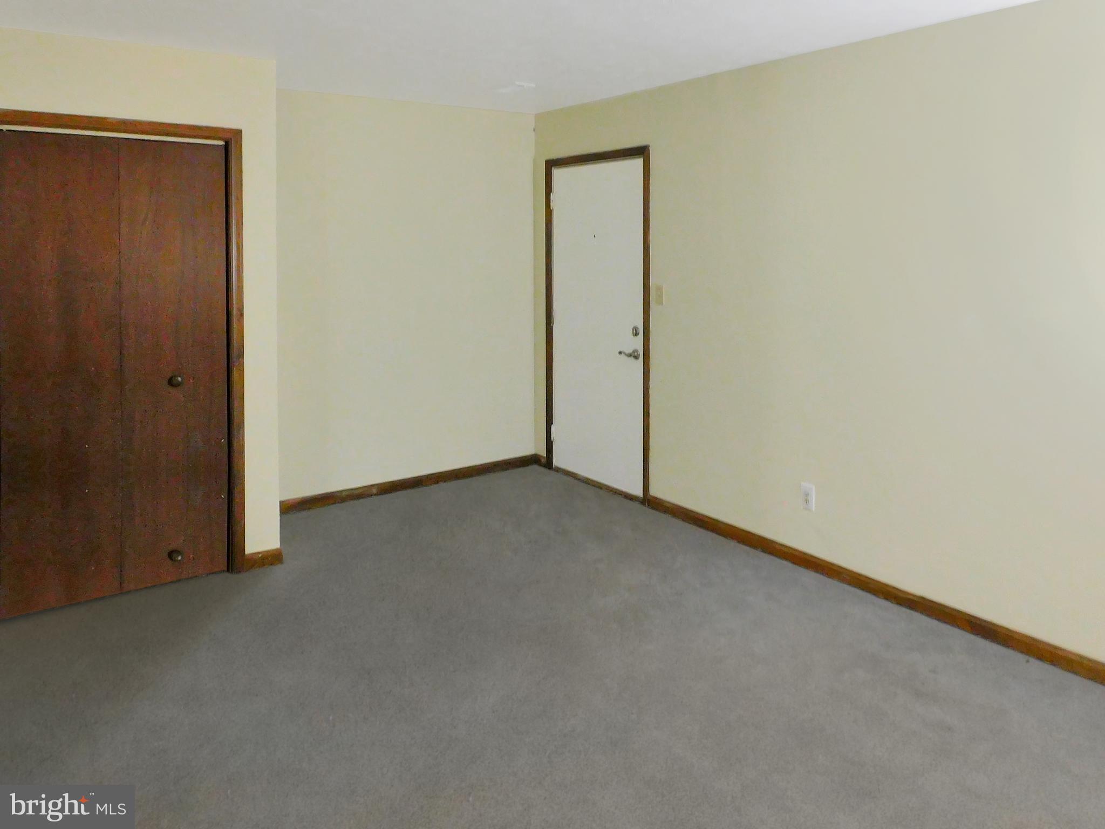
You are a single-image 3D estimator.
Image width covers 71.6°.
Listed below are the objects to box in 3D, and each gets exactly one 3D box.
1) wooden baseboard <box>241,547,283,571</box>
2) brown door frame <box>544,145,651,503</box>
[{"bbox_3d":[-1.448,0.723,3.833,0.180,0.090,0.020,-9,15,-37],"label":"wooden baseboard"},{"bbox_3d":[0.297,-0.578,5.018,0.120,2.150,1.000,-9,15,-37],"label":"brown door frame"}]

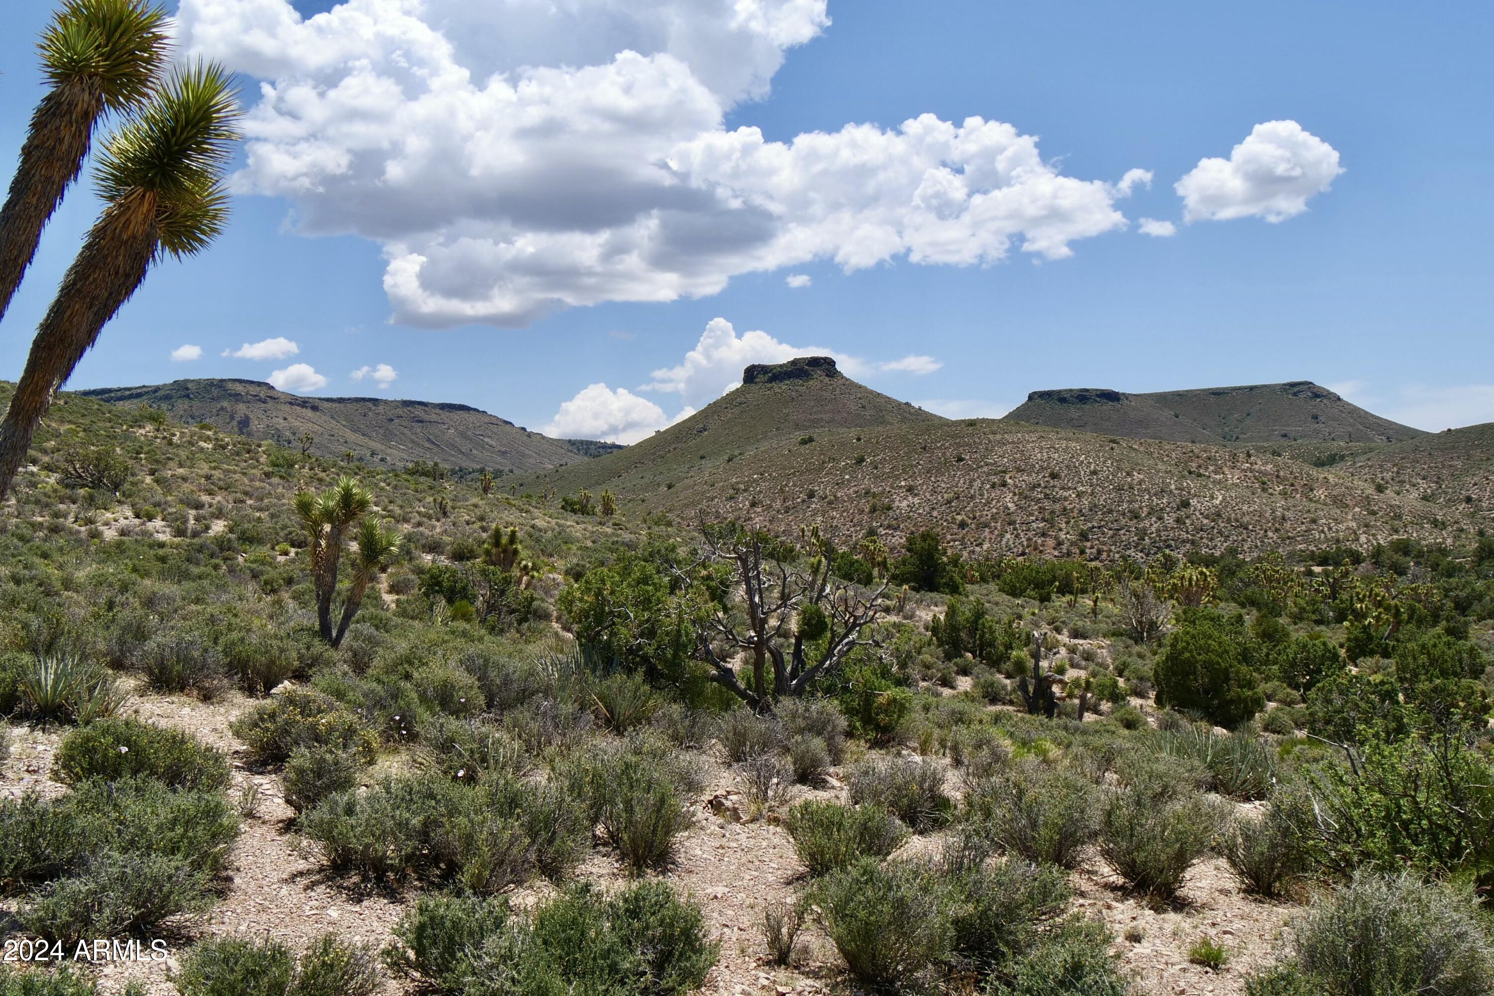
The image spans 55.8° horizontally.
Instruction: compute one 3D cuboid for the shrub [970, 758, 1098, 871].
[{"bbox_3d":[1.403,1.562,6.950,0.650,0.524,0.560,0,0,0],"label":"shrub"}]

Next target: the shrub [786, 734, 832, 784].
[{"bbox_3d":[0.495,2.090,11.300,0.365,0.390,0.346,0,0,0],"label":"shrub"}]

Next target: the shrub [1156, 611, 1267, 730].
[{"bbox_3d":[7.207,2.667,22.000,1.729,1.839,1.643,0,0,0],"label":"shrub"}]

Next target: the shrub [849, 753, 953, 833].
[{"bbox_3d":[0.972,1.884,9.000,0.670,0.492,0.603,0,0,0],"label":"shrub"}]

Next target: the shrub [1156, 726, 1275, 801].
[{"bbox_3d":[3.488,1.973,10.500,0.886,0.539,0.800,0,0,0],"label":"shrub"}]

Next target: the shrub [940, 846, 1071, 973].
[{"bbox_3d":[1.107,1.745,6.000,0.551,0.515,0.523,0,0,0],"label":"shrub"}]

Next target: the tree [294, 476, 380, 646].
[{"bbox_3d":[-4.880,0.739,17.000,1.111,2.012,0.889,0,0,0],"label":"tree"}]

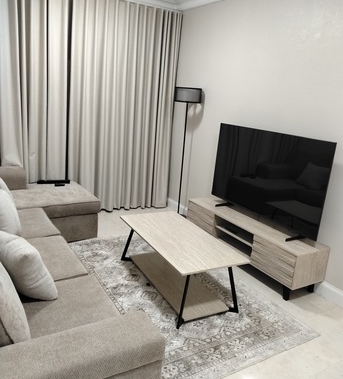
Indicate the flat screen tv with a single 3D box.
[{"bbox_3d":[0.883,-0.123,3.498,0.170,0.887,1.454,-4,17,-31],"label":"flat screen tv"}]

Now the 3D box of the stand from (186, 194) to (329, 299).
[{"bbox_3d":[0.765,0.524,3.651,0.404,0.440,1.582,-4,17,-31],"label":"stand"}]

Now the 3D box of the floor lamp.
[{"bbox_3d":[0.161,-0.420,4.564,0.320,1.695,0.320,4,15,-1],"label":"floor lamp"}]

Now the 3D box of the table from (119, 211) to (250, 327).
[{"bbox_3d":[0.038,0.612,3.072,0.583,0.452,1.196,-3,17,-28],"label":"table"}]

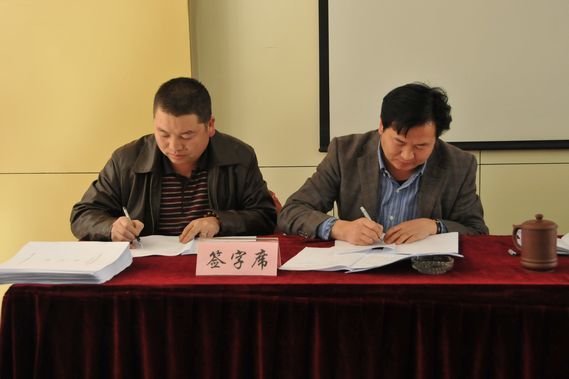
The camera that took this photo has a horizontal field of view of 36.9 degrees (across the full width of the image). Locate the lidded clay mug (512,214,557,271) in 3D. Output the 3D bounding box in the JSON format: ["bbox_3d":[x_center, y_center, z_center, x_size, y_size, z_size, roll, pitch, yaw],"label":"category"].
[{"bbox_3d":[0.570,0.116,1.935,0.100,0.118,0.083,-1,7,0],"label":"lidded clay mug"}]

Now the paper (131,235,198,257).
[{"bbox_3d":[-0.313,0.149,2.163,0.210,0.016,0.270,-1,7,0],"label":"paper"}]

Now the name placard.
[{"bbox_3d":[-0.102,0.147,1.909,0.177,0.075,0.085,-1,7,0],"label":"name placard"}]

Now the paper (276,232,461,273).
[{"bbox_3d":[0.205,0.146,2.053,0.425,0.036,0.330,-1,7,0],"label":"paper"}]

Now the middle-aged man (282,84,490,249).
[{"bbox_3d":[0.287,0.270,2.561,0.600,1.165,0.750,0,7,5],"label":"middle-aged man"}]

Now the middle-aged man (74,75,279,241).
[{"bbox_3d":[-0.317,0.267,2.560,0.600,1.187,0.750,0,7,5],"label":"middle-aged man"}]

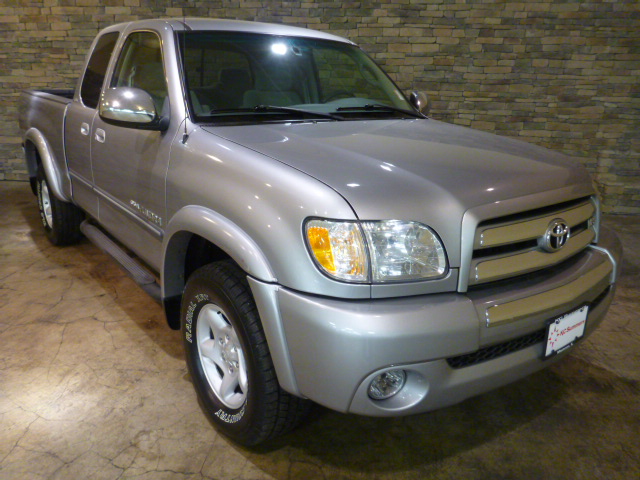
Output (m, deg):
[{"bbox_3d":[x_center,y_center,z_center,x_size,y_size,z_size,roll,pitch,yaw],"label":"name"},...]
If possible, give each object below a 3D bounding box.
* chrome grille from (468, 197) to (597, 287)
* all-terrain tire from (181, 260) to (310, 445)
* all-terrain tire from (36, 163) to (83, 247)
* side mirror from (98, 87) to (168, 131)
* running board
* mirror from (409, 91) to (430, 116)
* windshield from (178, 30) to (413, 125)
[{"bbox_3d":[0.866,-0.009,1.952,0.880,0.230,0.130,-11,21,-37],"label":"chrome grille"},{"bbox_3d":[-0.341,0.474,2.245,0.275,0.770,0.775,-11,21,-37],"label":"all-terrain tire"},{"bbox_3d":[-2.341,-0.342,4.686,0.275,0.770,0.775,-11,21,-37],"label":"all-terrain tire"},{"bbox_3d":[-0.858,-0.603,2.397,0.270,0.200,0.180,-11,21,-37],"label":"side mirror"},{"bbox_3d":[-1.269,0.098,3.309,0.180,0.130,1.560,-11,21,-37],"label":"running board"},{"bbox_3d":[0.718,-0.920,3.596,0.270,0.200,0.180,-11,21,-37],"label":"mirror"},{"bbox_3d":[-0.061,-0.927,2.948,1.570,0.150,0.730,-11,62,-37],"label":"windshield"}]

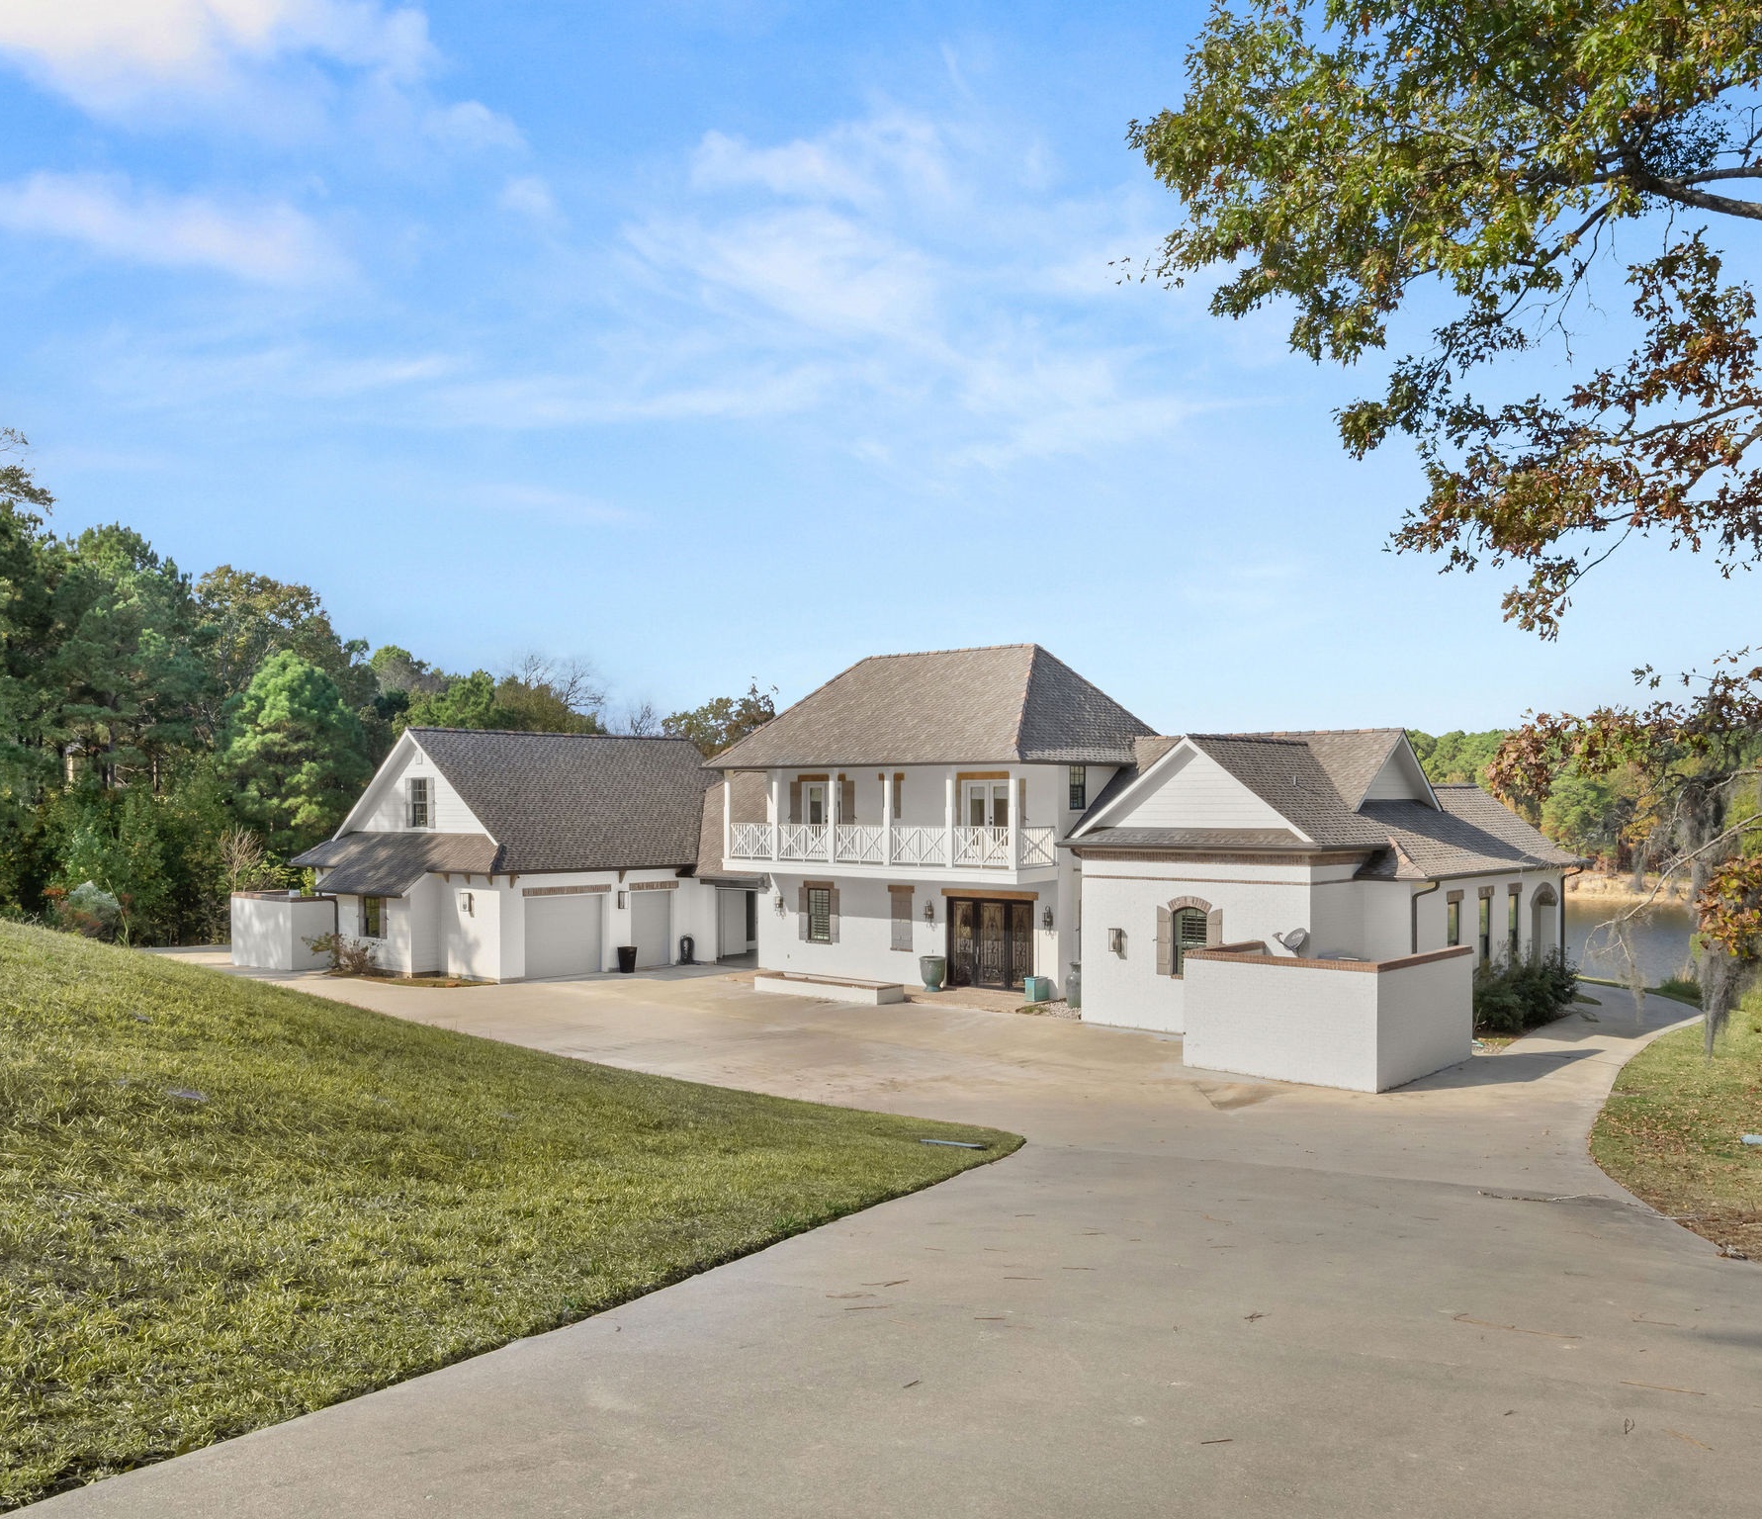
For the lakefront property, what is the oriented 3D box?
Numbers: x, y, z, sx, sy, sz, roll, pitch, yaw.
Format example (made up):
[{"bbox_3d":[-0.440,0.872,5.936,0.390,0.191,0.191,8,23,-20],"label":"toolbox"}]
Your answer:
[{"bbox_3d":[0.317,1.640,43.652,36.300,10.300,22.400,-2,-2,42],"label":"lakefront property"}]

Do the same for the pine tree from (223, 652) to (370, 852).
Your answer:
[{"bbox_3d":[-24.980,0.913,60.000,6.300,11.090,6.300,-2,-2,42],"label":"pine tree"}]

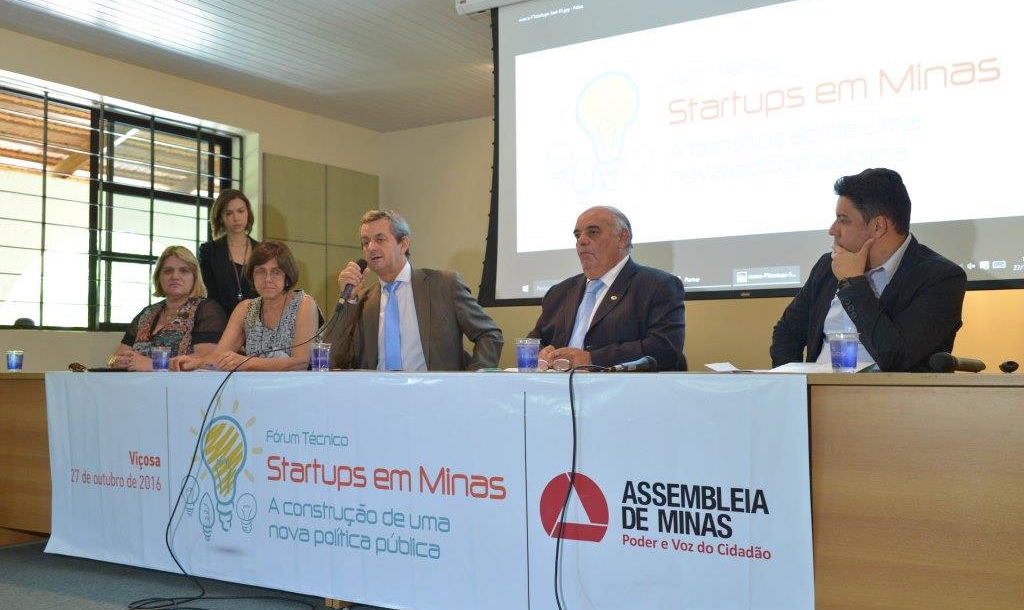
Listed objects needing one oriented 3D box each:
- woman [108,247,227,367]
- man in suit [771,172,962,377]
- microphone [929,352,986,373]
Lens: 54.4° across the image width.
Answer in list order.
[{"bbox_3d":[-1.626,0.384,4.434,0.530,1.340,0.740,-2,-4,24],"label":"woman"},{"bbox_3d":[0.969,0.268,2.735,0.600,1.342,0.750,-2,-4,26],"label":"man in suit"},{"bbox_3d":[1.081,0.141,2.416,0.050,0.050,0.170,3,-3,-38],"label":"microphone"}]

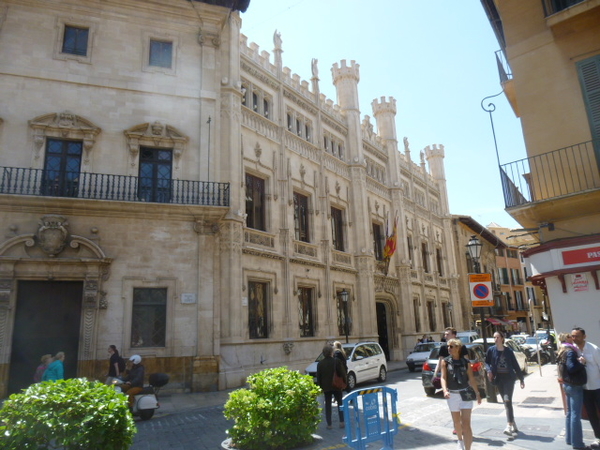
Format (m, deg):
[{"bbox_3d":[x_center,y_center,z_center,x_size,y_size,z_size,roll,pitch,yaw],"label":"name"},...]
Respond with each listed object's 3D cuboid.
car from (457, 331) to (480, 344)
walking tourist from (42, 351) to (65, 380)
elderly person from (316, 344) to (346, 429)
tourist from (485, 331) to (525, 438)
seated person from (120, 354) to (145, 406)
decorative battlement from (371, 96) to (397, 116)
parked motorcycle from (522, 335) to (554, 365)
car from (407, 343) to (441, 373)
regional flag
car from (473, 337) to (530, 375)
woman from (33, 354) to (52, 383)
[{"bbox_3d":[11.763,8.703,31.033,1.780,1.830,4.200,-13,-18,35],"label":"car"},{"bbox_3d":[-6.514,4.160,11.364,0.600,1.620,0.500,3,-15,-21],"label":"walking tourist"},{"bbox_3d":[0.668,3.425,9.252,0.580,1.680,0.420,-4,-15,8],"label":"elderly person"},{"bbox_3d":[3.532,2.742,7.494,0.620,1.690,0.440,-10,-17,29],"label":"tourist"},{"bbox_3d":[-4.187,3.974,10.926,0.660,1.360,0.520,3,-16,-18],"label":"seated person"},{"bbox_3d":[7.340,-9.880,37.577,2.080,1.500,2.080,-2,-15,-1],"label":"decorative battlement"},{"bbox_3d":[11.578,6.531,22.102,2.050,1.280,0.780,-13,-18,34],"label":"parked motorcycle"},{"bbox_3d":[7.086,7.047,23.191,1.600,1.400,3.750,-13,-18,37],"label":"car"},{"bbox_3d":[5.938,0.886,28.431,1.100,2.700,0.500,-13,-18,35],"label":"regional flag"},{"bbox_3d":[8.767,5.786,19.025,1.750,1.540,4.200,-12,-18,33],"label":"car"},{"bbox_3d":[-7.254,4.486,12.300,0.420,1.570,0.480,3,-16,-18],"label":"woman"}]

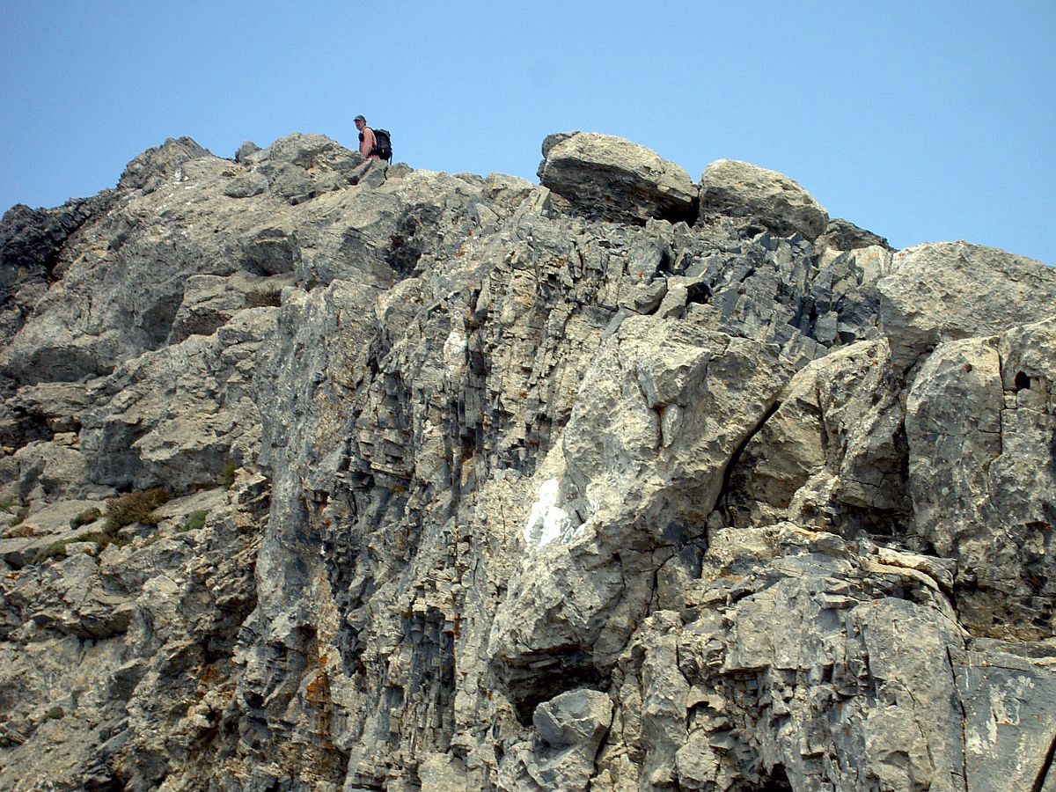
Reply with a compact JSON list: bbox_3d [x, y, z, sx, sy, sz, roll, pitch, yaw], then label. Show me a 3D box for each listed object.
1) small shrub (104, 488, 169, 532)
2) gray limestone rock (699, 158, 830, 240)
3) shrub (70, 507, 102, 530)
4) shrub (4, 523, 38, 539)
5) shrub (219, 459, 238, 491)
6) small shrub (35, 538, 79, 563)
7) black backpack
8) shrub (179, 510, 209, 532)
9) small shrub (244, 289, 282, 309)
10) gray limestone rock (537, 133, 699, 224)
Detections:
[{"bbox_3d":[-5.707,1.663,45.400,0.920,0.550,0.700,0,-13,0],"label":"small shrub"},{"bbox_3d":[3.455,-2.876,45.500,1.900,1.100,1.500,0,-13,0],"label":"gray limestone rock"},{"bbox_3d":[-6.438,1.787,45.300,0.480,0.300,0.380,0,-13,0],"label":"shrub"},{"bbox_3d":[-7.337,1.954,45.000,0.480,0.220,0.380,0,-13,0],"label":"shrub"},{"bbox_3d":[-4.410,1.159,45.800,0.280,0.400,0.280,0,-13,0],"label":"shrub"},{"bbox_3d":[-6.797,2.224,44.800,0.620,0.320,0.450,0,-13,0],"label":"small shrub"},{"bbox_3d":[-2.364,-4.063,50.500,0.300,0.520,0.320,-7,-13,1],"label":"black backpack"},{"bbox_3d":[-4.851,1.809,45.200,0.400,0.300,0.360,0,-13,0],"label":"shrub"},{"bbox_3d":[-4.377,-1.609,51.500,0.600,0.310,0.480,0,-12,0],"label":"small shrub"},{"bbox_3d":[1.342,-3.254,46.300,2.300,1.250,1.700,0,-13,0],"label":"gray limestone rock"}]

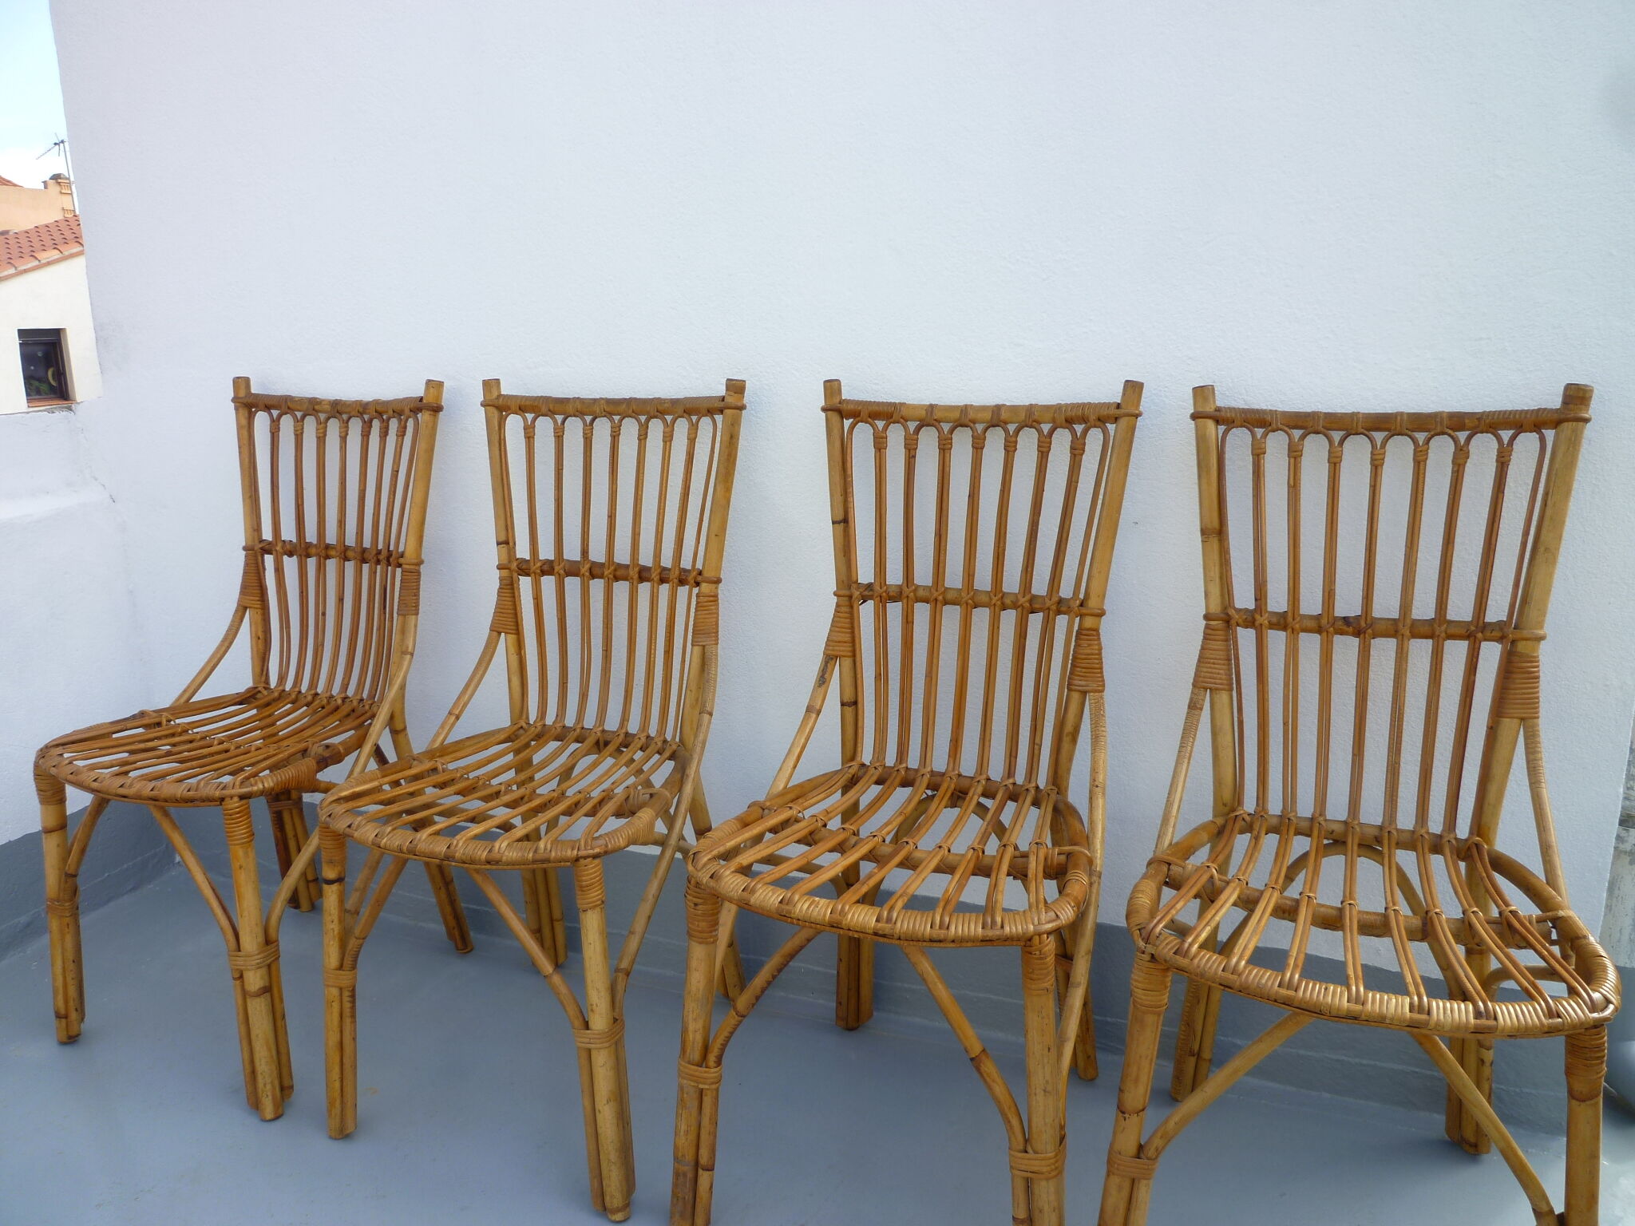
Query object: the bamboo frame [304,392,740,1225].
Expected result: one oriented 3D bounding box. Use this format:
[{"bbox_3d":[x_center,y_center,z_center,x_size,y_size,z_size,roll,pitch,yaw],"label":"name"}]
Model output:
[{"bbox_3d":[-0.350,0.178,1.504,0.446,0.900,0.515,4,16,19],"label":"bamboo frame"}]

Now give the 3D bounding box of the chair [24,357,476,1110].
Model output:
[{"bbox_3d":[-0.812,0.141,1.689,0.446,0.900,0.515,5,16,22],"label":"chair"}]

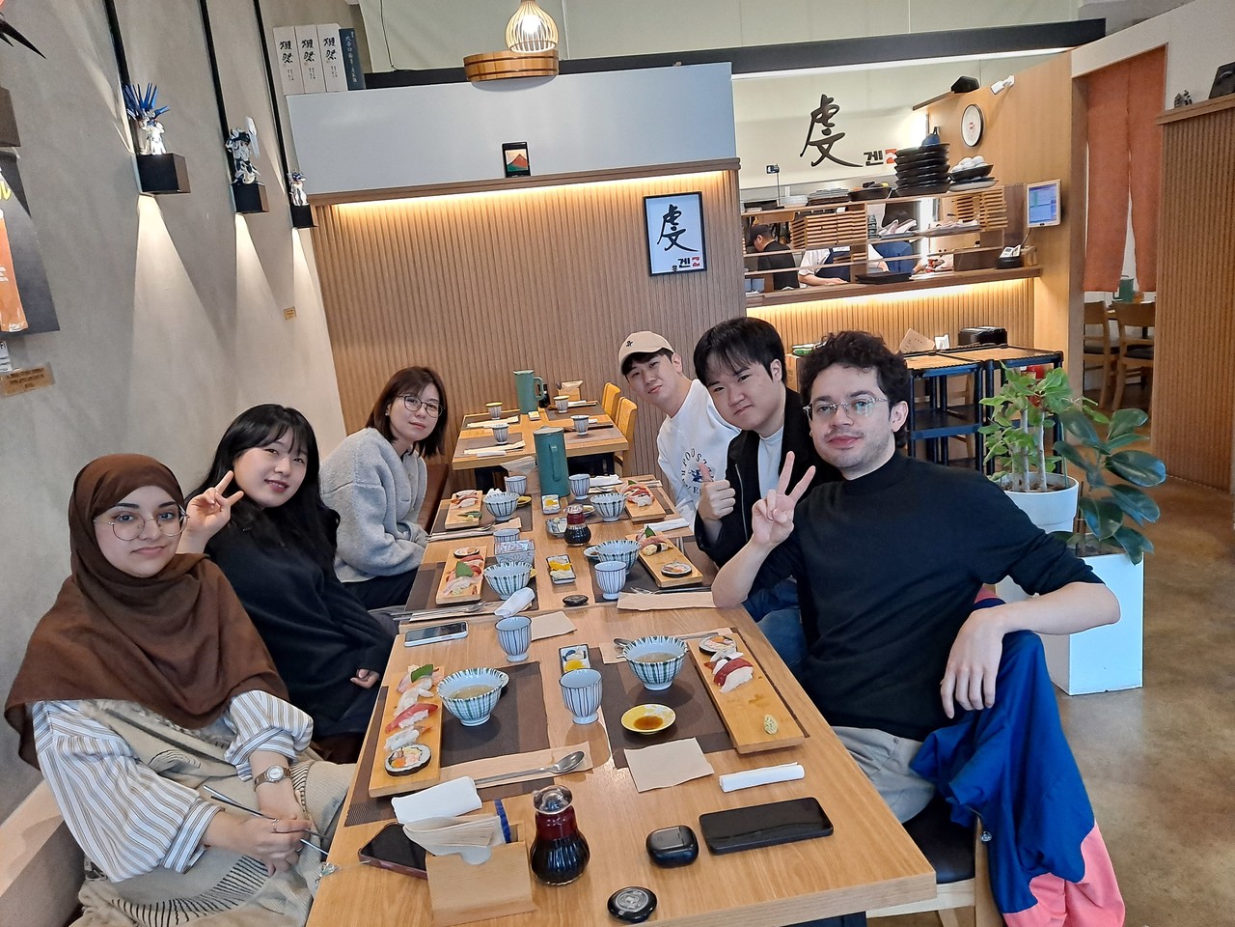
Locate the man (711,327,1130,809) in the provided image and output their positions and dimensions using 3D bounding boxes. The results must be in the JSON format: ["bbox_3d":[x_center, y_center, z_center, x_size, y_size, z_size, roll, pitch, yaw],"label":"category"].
[{"bbox_3d":[0.401,0.462,1.560,0.740,1.330,0.640,4,16,37],"label":"man"}]

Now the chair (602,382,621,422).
[{"bbox_3d":[-0.202,-0.013,5.025,0.500,0.790,0.440,-8,13,-8],"label":"chair"}]

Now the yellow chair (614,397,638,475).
[{"bbox_3d":[-0.131,0.158,4.254,0.520,0.860,0.430,-7,13,-6],"label":"yellow chair"}]

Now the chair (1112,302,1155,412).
[{"bbox_3d":[3.875,-0.762,6.338,0.500,0.785,0.440,-9,13,-12],"label":"chair"}]

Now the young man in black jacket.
[{"bbox_3d":[0.352,0.344,2.085,0.700,1.360,0.540,-17,17,-42],"label":"young man in black jacket"}]

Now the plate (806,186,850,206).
[{"bbox_3d":[1.491,-1.919,6.416,0.300,0.105,0.270,-7,13,-6],"label":"plate"}]

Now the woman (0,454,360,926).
[{"bbox_3d":[-0.668,0.608,1.595,0.680,1.240,0.560,4,16,38],"label":"woman"}]

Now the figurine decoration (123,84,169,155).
[{"bbox_3d":[-1.394,-1.023,2.651,0.110,0.195,0.085,-15,16,-35],"label":"figurine decoration"}]

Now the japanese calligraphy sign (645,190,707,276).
[{"bbox_3d":[0.329,-1.288,5.006,0.328,0.432,0.022,-7,13,-6],"label":"japanese calligraphy sign"}]

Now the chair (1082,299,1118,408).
[{"bbox_3d":[3.731,-0.861,6.835,0.500,0.785,0.440,-11,14,-20],"label":"chair"}]

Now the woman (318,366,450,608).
[{"bbox_3d":[-0.640,0.333,2.774,0.640,1.220,0.480,-4,13,10],"label":"woman"}]

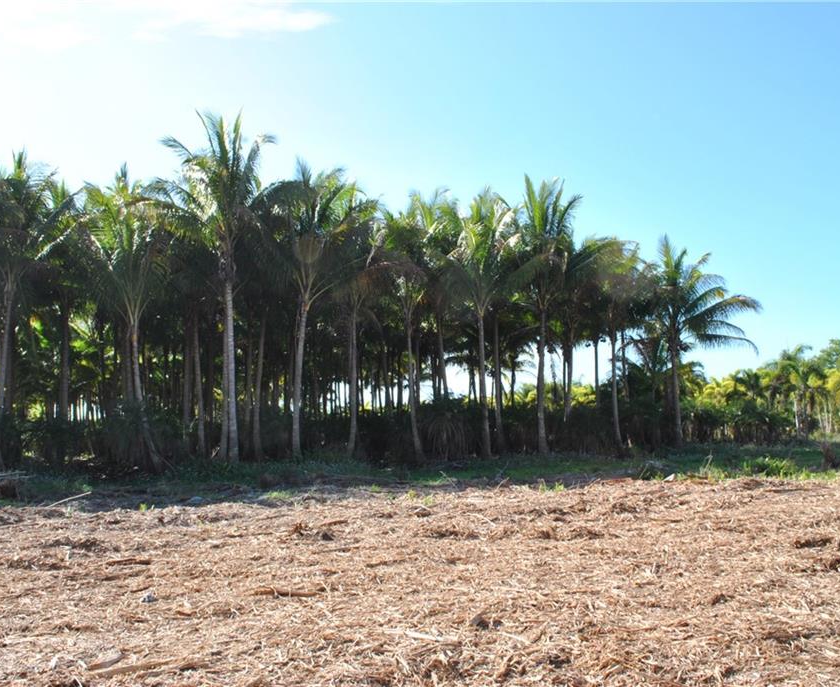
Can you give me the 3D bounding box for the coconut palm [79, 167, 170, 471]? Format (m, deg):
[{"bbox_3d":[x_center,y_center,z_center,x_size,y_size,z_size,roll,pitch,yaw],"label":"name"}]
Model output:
[{"bbox_3d":[-9.351,-0.847,24.431,2.900,9.660,2.900,0,-5,0],"label":"coconut palm"}]

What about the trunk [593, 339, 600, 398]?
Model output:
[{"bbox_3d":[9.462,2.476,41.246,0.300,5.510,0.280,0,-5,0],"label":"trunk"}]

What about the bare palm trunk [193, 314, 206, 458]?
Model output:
[{"bbox_3d":[-8.531,1.639,29.766,0.480,5.567,0.360,0,-5,0],"label":"bare palm trunk"}]

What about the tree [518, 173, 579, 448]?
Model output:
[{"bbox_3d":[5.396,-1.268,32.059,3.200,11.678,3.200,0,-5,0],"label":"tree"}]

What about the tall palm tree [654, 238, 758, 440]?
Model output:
[{"bbox_3d":[14.579,-0.223,39.017,5.375,10.804,5.375,0,-5,0],"label":"tall palm tree"}]

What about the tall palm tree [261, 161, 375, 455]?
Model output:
[{"bbox_3d":[-3.860,-1.413,29.553,4.532,11.548,4.532,0,-5,0],"label":"tall palm tree"}]

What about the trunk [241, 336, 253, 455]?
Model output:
[{"bbox_3d":[-7.156,2.127,31.733,0.450,4.858,0.360,0,-5,0],"label":"trunk"}]

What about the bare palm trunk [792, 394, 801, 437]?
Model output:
[{"bbox_3d":[24.528,4.720,50.125,0.320,2.790,0.300,0,-5,0],"label":"bare palm trunk"}]

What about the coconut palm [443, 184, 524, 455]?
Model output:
[{"bbox_3d":[2.477,-0.869,30.008,3.198,10.605,3.198,0,-5,0],"label":"coconut palm"}]

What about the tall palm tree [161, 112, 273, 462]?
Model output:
[{"bbox_3d":[-7.302,-2.148,27.608,4.019,12.706,4.019,0,-5,0],"label":"tall palm tree"}]

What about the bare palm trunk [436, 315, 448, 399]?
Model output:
[{"bbox_3d":[1.109,1.767,36.303,0.500,6.322,0.360,0,-5,0],"label":"bare palm trunk"}]

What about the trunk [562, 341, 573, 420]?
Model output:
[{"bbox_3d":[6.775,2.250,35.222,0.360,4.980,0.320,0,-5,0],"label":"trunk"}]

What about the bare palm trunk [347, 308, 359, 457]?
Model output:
[{"bbox_3d":[-2.656,1.508,30.279,0.450,5.823,0.360,0,-5,0],"label":"bare palm trunk"}]

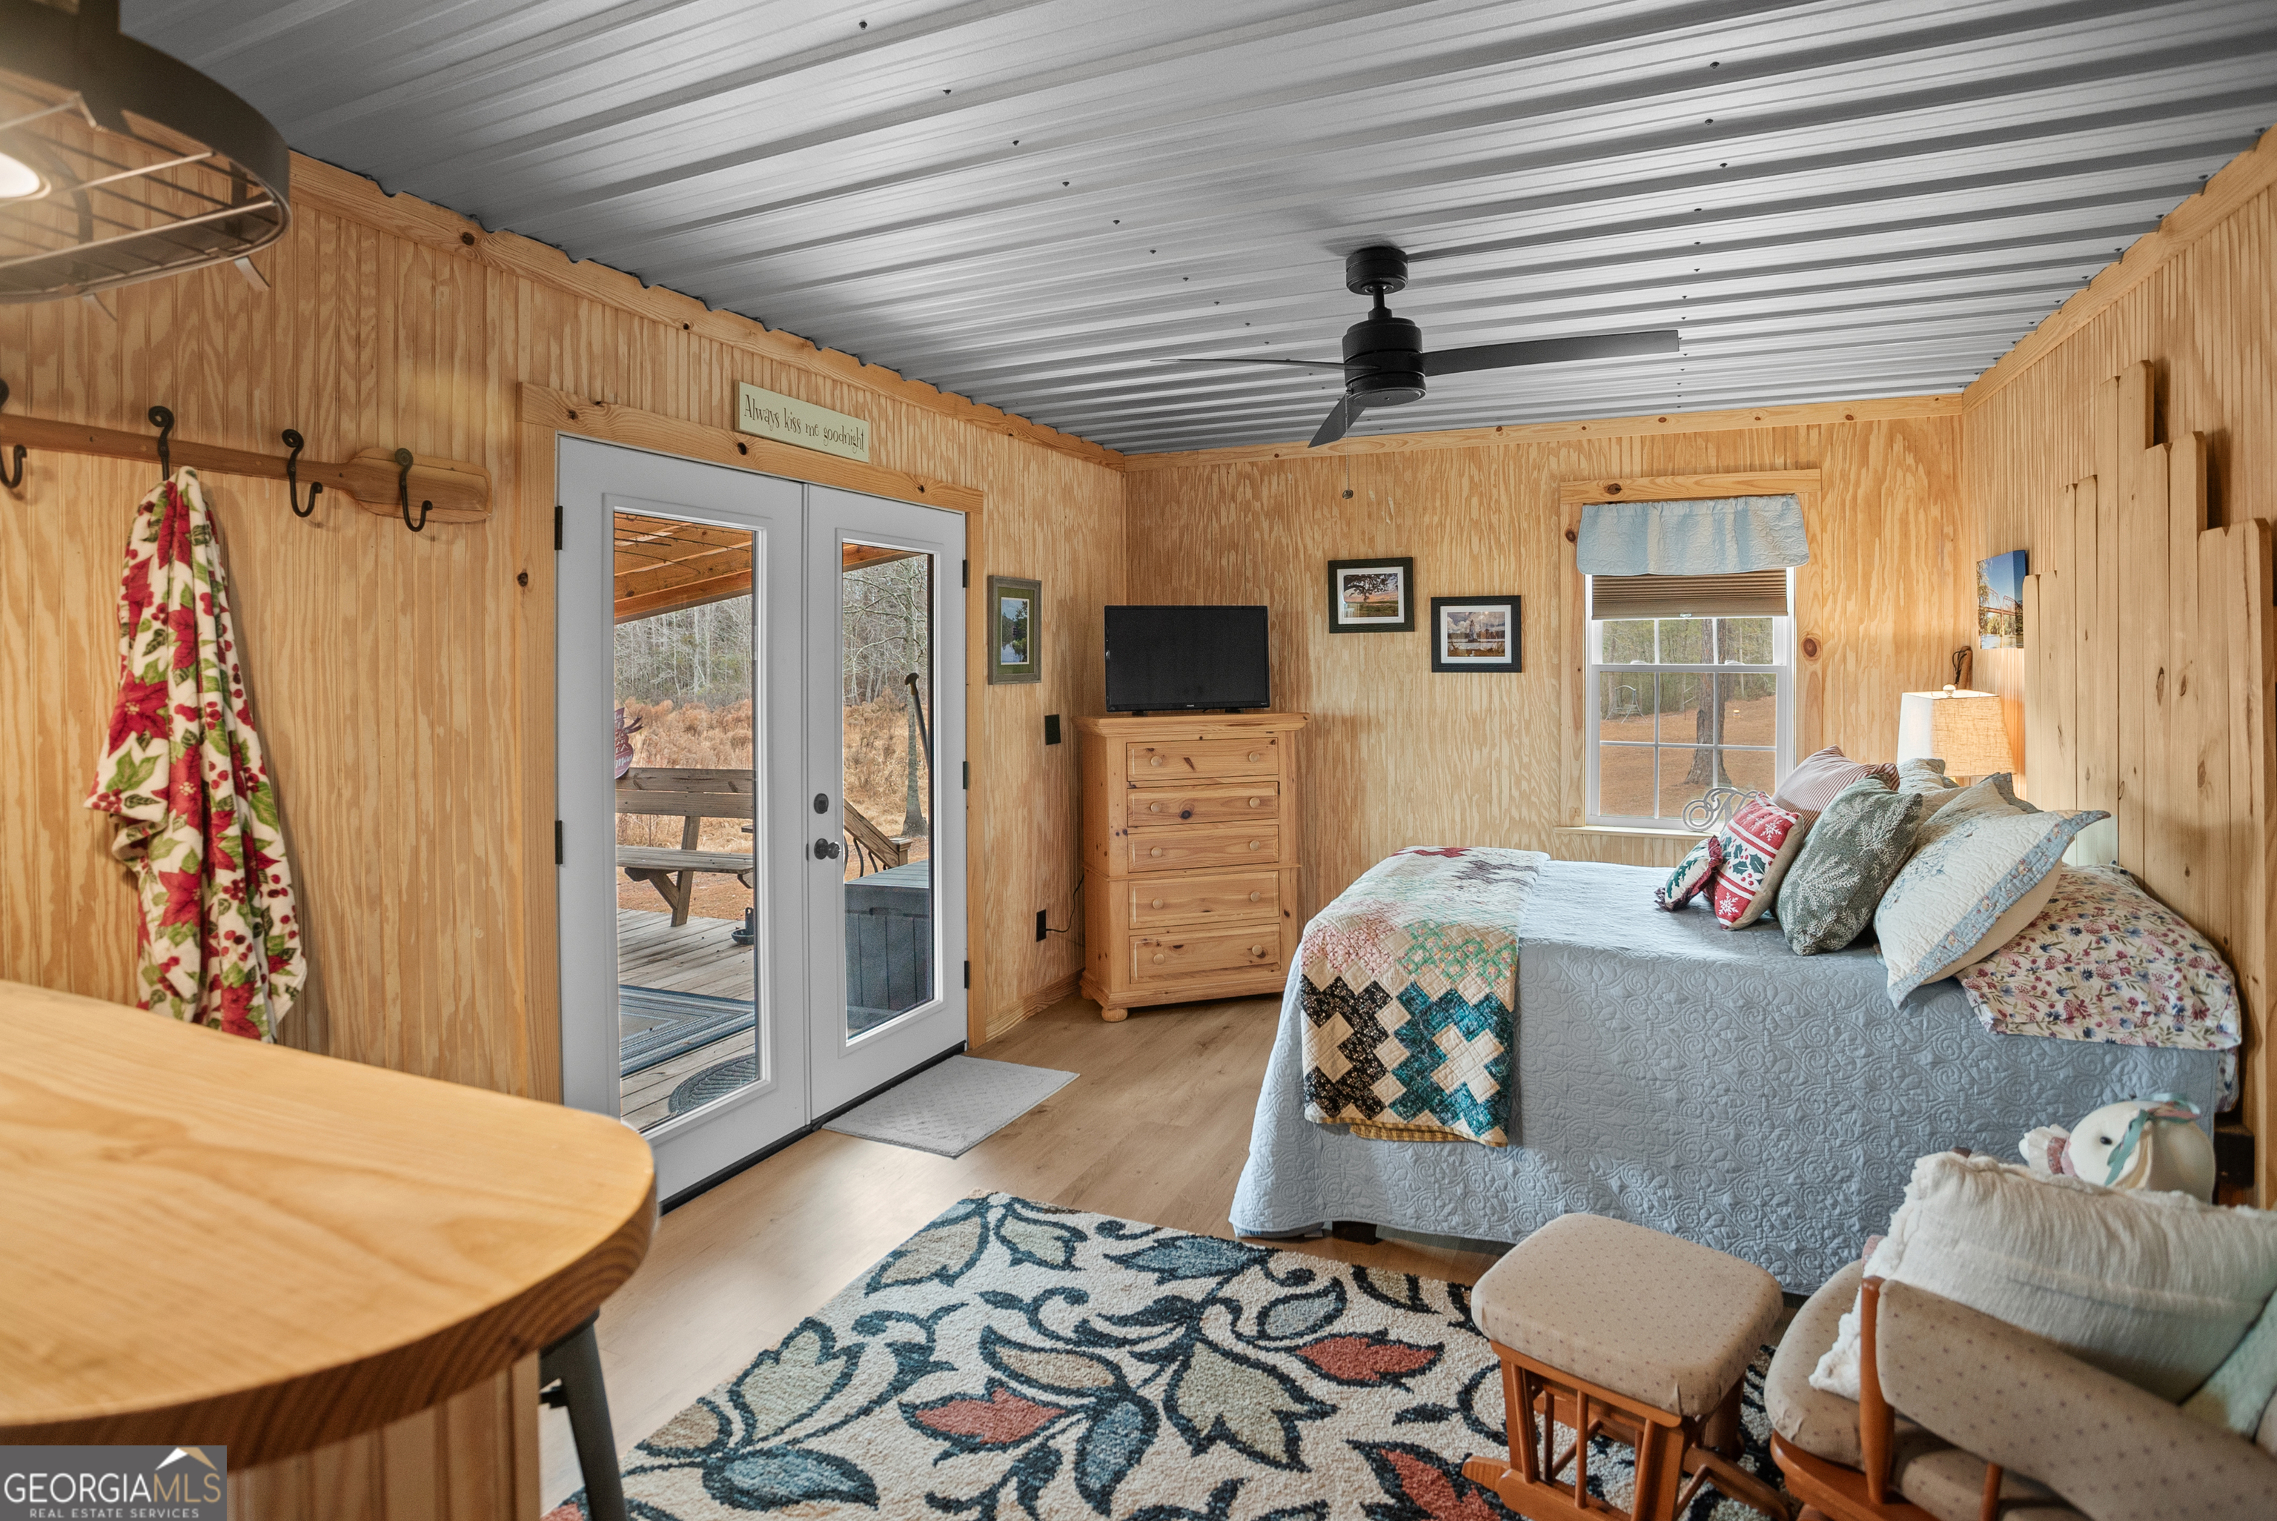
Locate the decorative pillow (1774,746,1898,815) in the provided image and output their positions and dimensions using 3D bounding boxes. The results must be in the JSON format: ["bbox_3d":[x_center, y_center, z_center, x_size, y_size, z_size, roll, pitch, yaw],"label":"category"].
[{"bbox_3d":[1.990,0.171,3.540,0.150,0.440,0.460,37,16,16],"label":"decorative pillow"}]

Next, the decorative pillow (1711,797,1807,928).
[{"bbox_3d":[1.699,0.275,3.310,0.120,0.340,0.340,27,11,10],"label":"decorative pillow"}]

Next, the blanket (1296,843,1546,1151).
[{"bbox_3d":[0.950,0.623,3.620,0.550,0.540,1.400,2,4,24],"label":"blanket"}]

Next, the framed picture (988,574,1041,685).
[{"bbox_3d":[-0.505,-0.539,4.980,0.025,0.435,0.400,2,4,24],"label":"framed picture"}]

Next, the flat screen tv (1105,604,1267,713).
[{"bbox_3d":[0.205,-0.435,5.230,0.745,0.470,0.110,-1,4,-18],"label":"flat screen tv"}]

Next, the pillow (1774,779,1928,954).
[{"bbox_3d":[1.813,0.259,3.094,0.160,0.450,0.430,31,11,9],"label":"pillow"}]

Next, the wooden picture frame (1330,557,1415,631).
[{"bbox_3d":[1.047,-0.736,5.396,0.381,0.325,0.025,2,6,24],"label":"wooden picture frame"}]

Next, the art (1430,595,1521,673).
[{"bbox_3d":[1.471,-0.544,5.226,0.379,0.325,0.025,2,6,24],"label":"art"}]

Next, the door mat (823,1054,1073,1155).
[{"bbox_3d":[-0.620,1.154,4.110,0.500,0.012,0.780,2,4,24],"label":"door mat"}]

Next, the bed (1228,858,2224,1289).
[{"bbox_3d":[1.502,0.788,3.466,1.960,0.780,1.560,2,6,24],"label":"bed"}]

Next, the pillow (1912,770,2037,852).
[{"bbox_3d":[1.991,0.209,2.923,0.180,0.480,0.580,39,13,8],"label":"pillow"}]

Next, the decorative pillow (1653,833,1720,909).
[{"bbox_3d":[1.614,0.332,3.518,0.090,0.220,0.270,37,12,8],"label":"decorative pillow"}]

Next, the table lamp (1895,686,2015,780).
[{"bbox_3d":[2.630,0.078,3.900,0.265,0.650,0.265,1,4,9],"label":"table lamp"}]

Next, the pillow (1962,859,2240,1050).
[{"bbox_3d":[2.030,0.397,2.690,0.470,0.250,0.670,2,4,24],"label":"pillow"}]

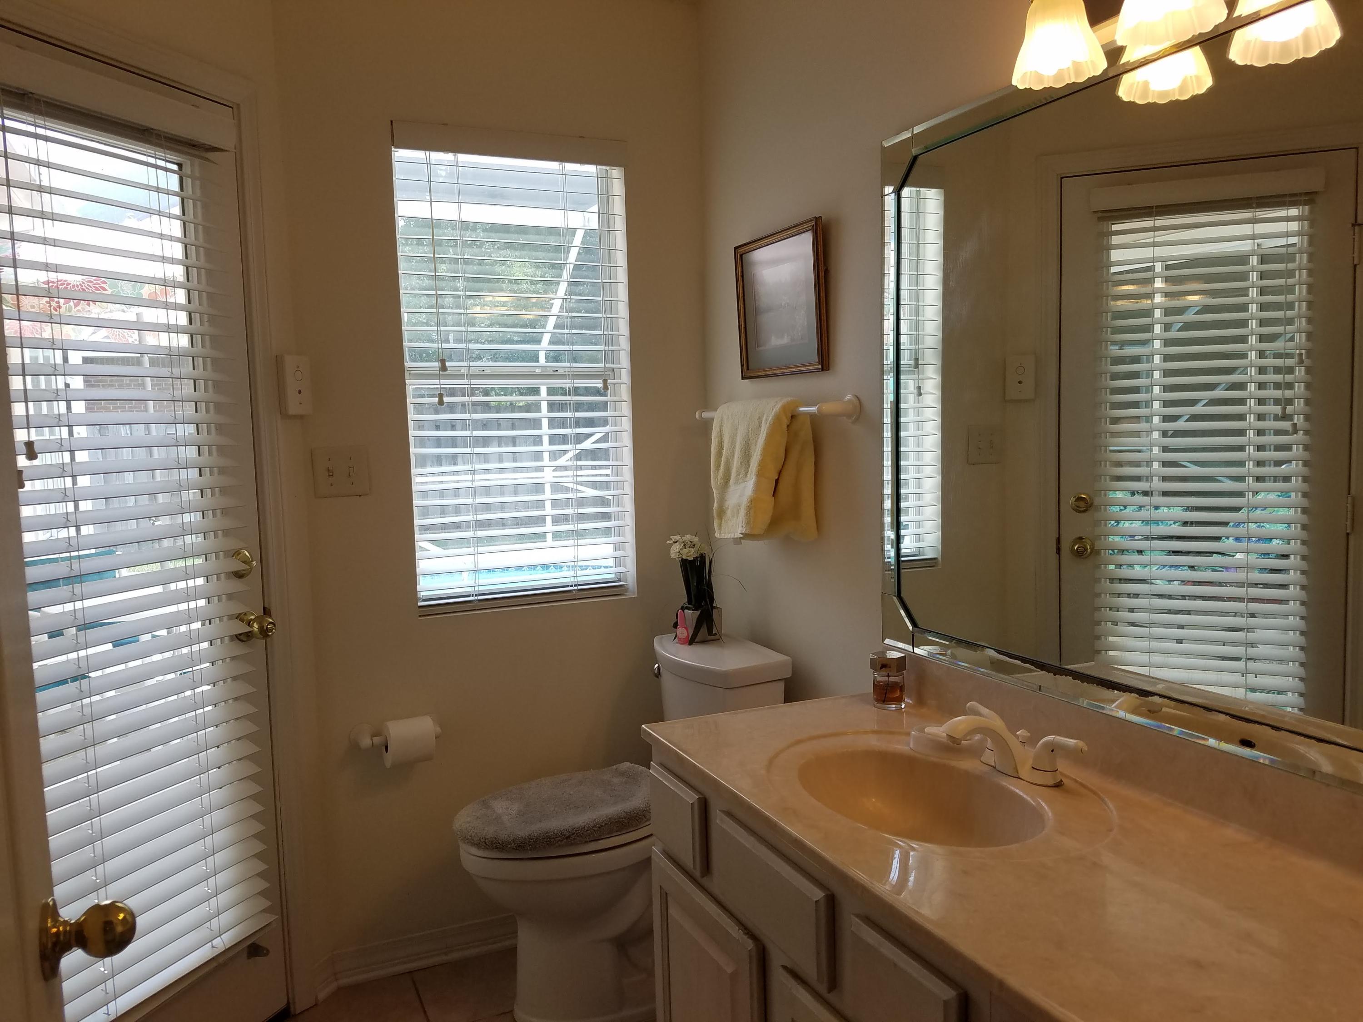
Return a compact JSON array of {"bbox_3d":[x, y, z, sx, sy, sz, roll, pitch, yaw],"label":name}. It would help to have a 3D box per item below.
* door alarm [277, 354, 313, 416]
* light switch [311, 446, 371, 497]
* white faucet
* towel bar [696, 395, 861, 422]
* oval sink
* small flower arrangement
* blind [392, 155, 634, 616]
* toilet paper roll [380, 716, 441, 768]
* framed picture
[{"bbox_3d":[-0.871,-0.285,2.313,0.026,0.131,0.079,0,5,21],"label":"door alarm"},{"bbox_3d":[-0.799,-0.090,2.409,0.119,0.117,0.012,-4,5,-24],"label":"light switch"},{"bbox_3d":[0.469,0.354,1.556,0.182,0.104,0.258,-4,5,-24],"label":"white faucet"},{"bbox_3d":[0.201,-0.231,2.388,0.096,0.056,0.632,-4,5,-24],"label":"towel bar"},{"bbox_3d":[0.346,0.481,1.515,0.334,0.142,0.435,-4,5,-24],"label":"oval sink"},{"bbox_3d":[0.030,0.199,2.582,0.109,0.275,0.109,-4,5,-24],"label":"small flower arrangement"},{"bbox_3d":[-0.409,-0.331,2.607,0.572,1.113,0.061,-4,5,-24],"label":"blind"},{"bbox_3d":[-0.650,0.552,2.454,0.103,0.106,0.106,-4,5,-24],"label":"toilet paper roll"},{"bbox_3d":[0.228,-0.479,2.370,0.020,0.326,0.378,-6,7,-24],"label":"framed picture"}]

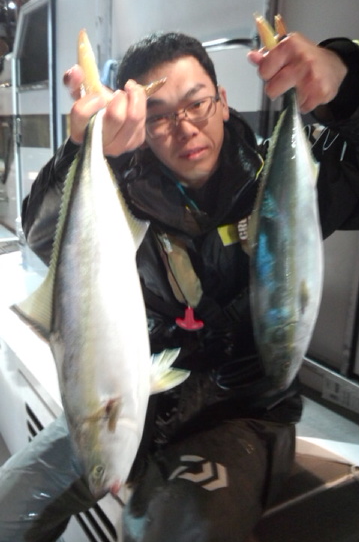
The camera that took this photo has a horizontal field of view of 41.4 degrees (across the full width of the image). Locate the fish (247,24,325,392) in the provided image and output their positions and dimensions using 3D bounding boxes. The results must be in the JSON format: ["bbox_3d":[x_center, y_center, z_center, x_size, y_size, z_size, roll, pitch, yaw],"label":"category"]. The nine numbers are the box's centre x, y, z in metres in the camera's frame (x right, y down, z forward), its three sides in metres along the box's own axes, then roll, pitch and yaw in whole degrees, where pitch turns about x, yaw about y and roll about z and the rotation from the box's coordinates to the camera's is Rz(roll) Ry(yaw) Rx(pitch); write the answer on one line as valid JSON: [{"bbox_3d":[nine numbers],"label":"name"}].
[{"bbox_3d":[0.143,-0.076,0.635,0.115,0.500,0.080,-3,8,-12],"label":"fish"}]

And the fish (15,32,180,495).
[{"bbox_3d":[-0.097,0.008,0.585,0.205,0.570,0.095,2,7,10],"label":"fish"}]

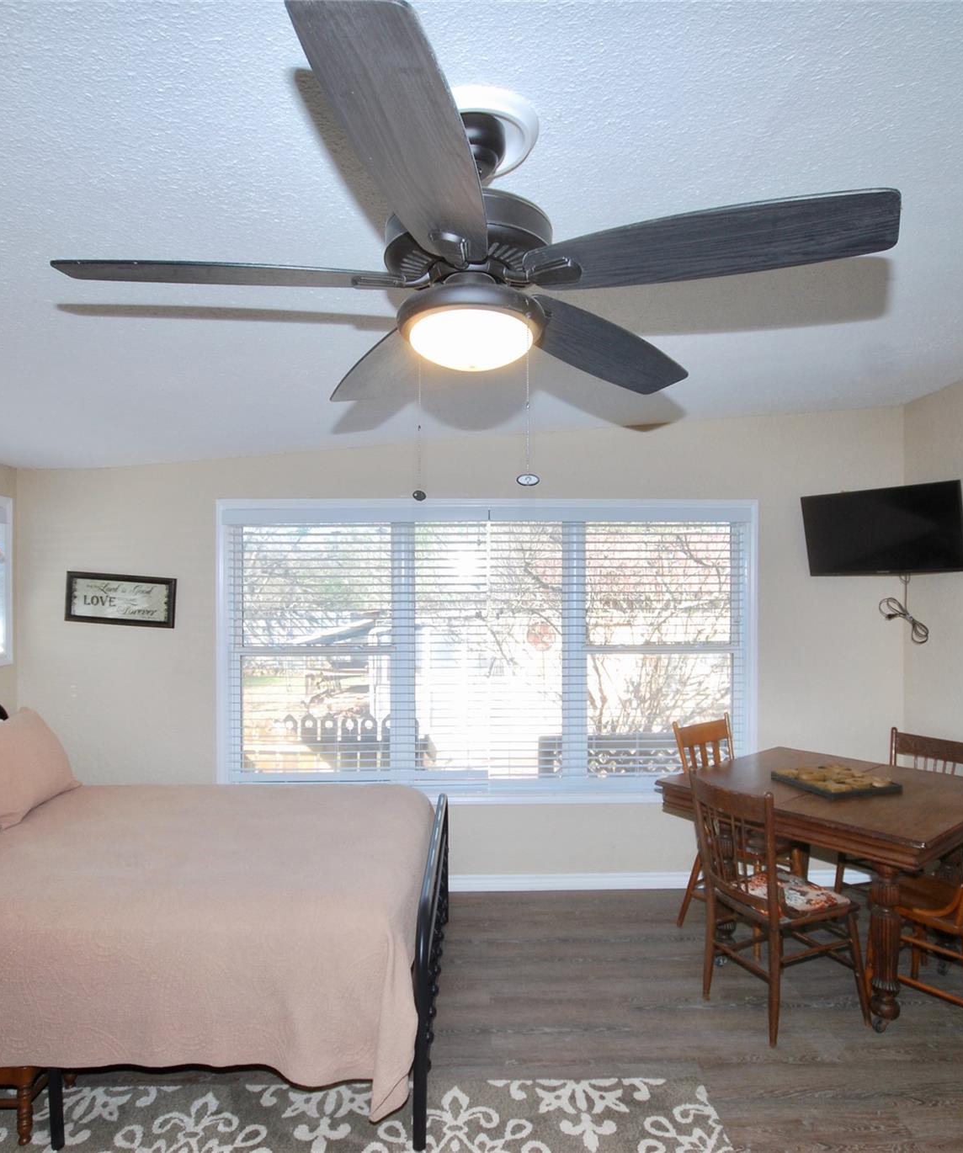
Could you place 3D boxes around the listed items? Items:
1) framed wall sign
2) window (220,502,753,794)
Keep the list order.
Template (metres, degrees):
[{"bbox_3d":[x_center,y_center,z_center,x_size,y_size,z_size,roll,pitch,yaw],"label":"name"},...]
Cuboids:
[{"bbox_3d":[-1.926,0.126,3.841,0.579,0.263,0.025,4,-1,-2],"label":"framed wall sign"},{"bbox_3d":[0.031,0.388,3.926,2.839,1.512,0.070,0,-1,-2],"label":"window"}]

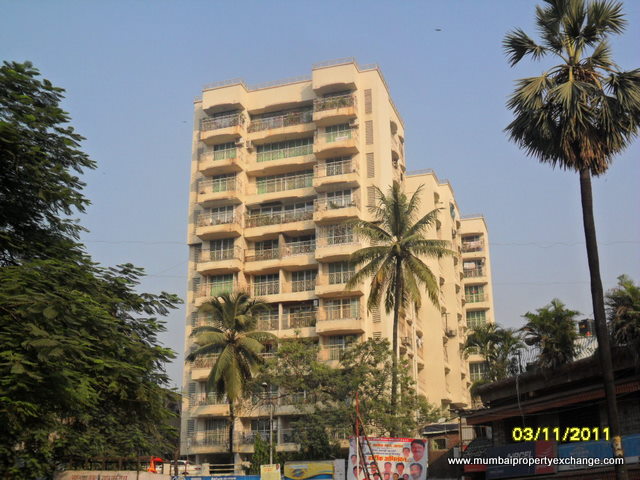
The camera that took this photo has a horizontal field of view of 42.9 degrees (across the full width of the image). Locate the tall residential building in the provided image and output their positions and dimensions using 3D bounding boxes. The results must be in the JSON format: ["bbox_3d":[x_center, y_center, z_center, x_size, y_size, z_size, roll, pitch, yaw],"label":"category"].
[{"bbox_3d":[4.267,7.244,80.753,22.800,36.200,36.500,-6,-18,16],"label":"tall residential building"}]

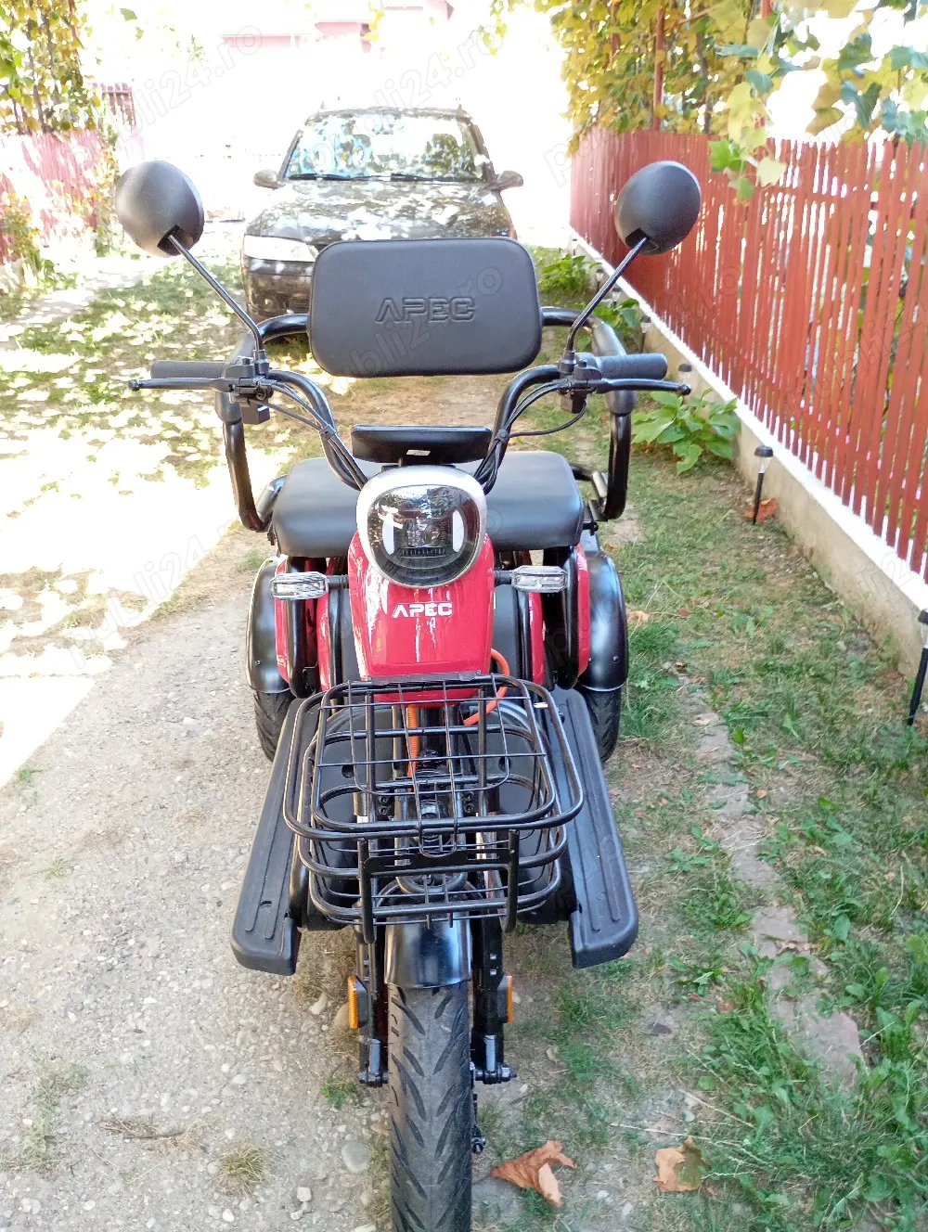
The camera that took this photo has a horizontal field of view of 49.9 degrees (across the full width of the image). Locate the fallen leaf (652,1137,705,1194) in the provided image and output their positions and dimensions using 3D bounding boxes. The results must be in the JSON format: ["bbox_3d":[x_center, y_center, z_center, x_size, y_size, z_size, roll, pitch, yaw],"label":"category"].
[{"bbox_3d":[0.304,0.776,1.410,0.072,0.025,0.080,-1,26,0],"label":"fallen leaf"}]

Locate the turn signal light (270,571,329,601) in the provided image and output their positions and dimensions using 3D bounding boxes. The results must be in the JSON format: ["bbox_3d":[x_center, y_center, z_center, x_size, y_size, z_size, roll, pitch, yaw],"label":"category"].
[{"bbox_3d":[-0.228,-0.043,1.384,0.079,0.033,0.033,-1,26,-1],"label":"turn signal light"}]

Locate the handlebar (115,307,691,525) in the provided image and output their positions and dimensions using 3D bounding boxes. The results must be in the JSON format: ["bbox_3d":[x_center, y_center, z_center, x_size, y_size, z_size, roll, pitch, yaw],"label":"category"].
[{"bbox_3d":[-0.066,-0.237,1.255,0.710,0.190,0.220,-2,26,-1],"label":"handlebar"}]

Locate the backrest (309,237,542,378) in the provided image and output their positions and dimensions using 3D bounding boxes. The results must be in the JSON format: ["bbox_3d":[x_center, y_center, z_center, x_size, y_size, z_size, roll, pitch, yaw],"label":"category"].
[{"bbox_3d":[-0.075,-0.603,1.950,0.450,0.265,0.070,-2,14,-1],"label":"backrest"}]

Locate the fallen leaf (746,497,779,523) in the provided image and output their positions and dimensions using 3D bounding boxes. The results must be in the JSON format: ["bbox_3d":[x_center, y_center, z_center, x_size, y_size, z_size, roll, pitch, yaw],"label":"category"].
[{"bbox_3d":[1.116,-0.391,3.732,0.110,0.070,0.075,-1,26,0],"label":"fallen leaf"}]

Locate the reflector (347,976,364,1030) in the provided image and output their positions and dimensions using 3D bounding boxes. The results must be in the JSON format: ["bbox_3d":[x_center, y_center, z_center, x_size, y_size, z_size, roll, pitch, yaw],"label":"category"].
[{"bbox_3d":[-0.146,0.516,1.331,0.016,0.066,0.030,-1,2,0],"label":"reflector"}]

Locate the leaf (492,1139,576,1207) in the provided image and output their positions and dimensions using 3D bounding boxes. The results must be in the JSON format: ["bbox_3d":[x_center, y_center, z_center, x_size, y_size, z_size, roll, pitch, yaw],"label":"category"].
[{"bbox_3d":[0.097,0.779,1.393,0.116,0.036,0.092,-1,26,0],"label":"leaf"}]

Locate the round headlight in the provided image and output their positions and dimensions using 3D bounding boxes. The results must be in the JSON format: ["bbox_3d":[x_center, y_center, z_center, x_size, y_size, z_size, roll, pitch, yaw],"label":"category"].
[{"bbox_3d":[-0.046,-0.099,1.084,0.140,0.123,0.110,-2,26,-1],"label":"round headlight"}]

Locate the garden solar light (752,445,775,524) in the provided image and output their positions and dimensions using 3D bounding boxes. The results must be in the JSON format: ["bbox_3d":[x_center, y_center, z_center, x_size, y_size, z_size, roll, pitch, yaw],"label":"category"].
[{"bbox_3d":[1.078,-0.477,3.647,0.071,0.300,0.071,-1,26,0],"label":"garden solar light"}]

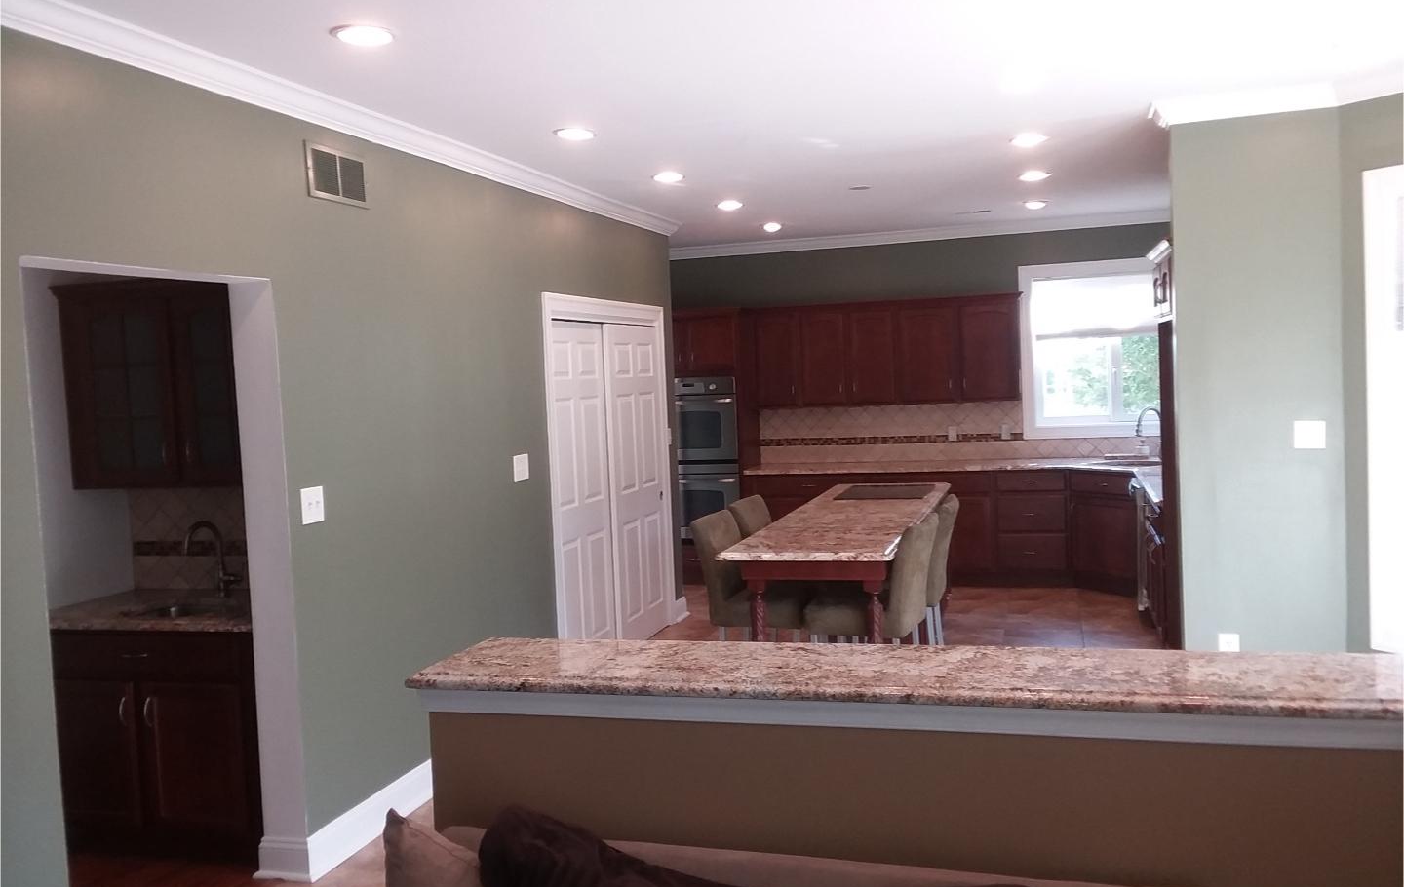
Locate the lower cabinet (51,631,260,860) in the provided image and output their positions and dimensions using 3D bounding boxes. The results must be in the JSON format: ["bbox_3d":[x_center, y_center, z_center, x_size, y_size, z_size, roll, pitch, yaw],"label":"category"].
[{"bbox_3d":[-1.981,1.096,4.593,1.030,0.870,0.620,-2,4,16],"label":"lower cabinet"}]

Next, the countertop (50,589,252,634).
[{"bbox_3d":[-2.005,0.648,4.556,1.050,0.040,0.660,-2,4,16],"label":"countertop"}]

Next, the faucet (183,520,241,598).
[{"bbox_3d":[-1.817,0.433,4.356,0.115,0.291,0.220,-2,3,17],"label":"faucet"}]

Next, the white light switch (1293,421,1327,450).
[{"bbox_3d":[2.510,-0.035,4.851,0.117,0.118,0.012,-2,3,17],"label":"white light switch"}]

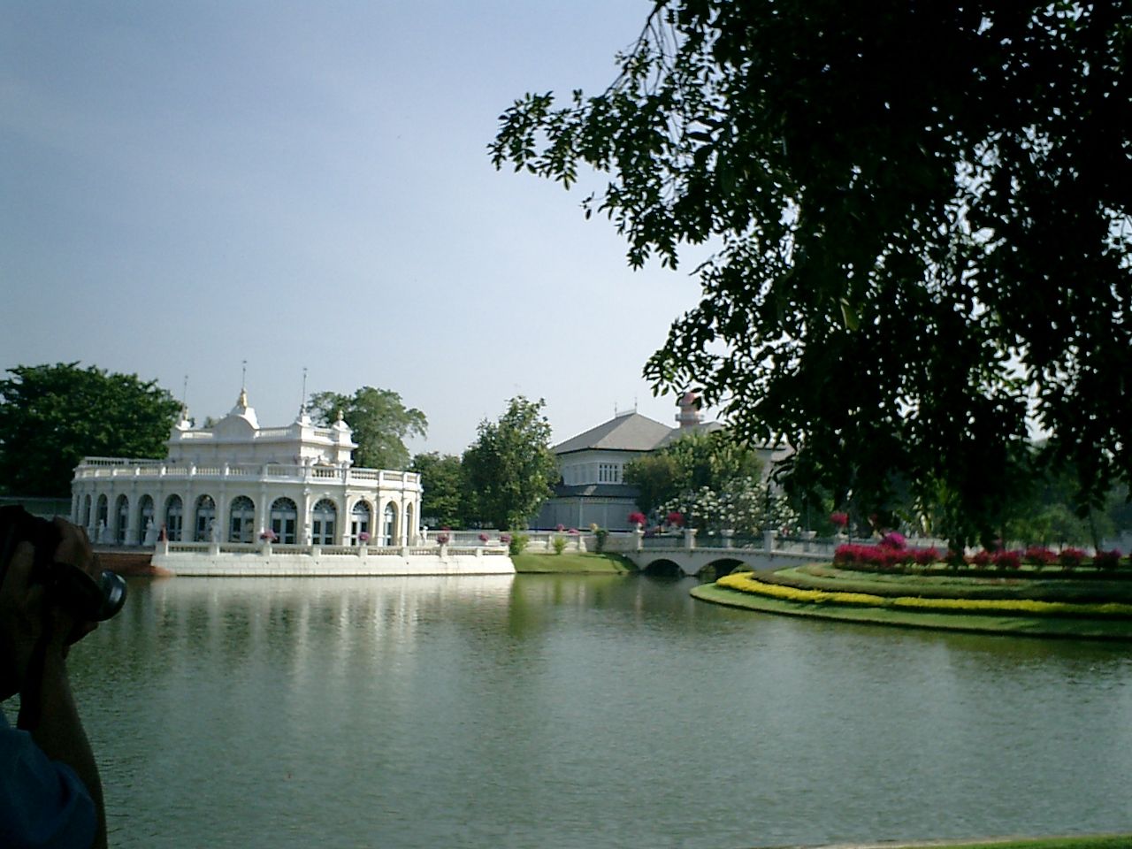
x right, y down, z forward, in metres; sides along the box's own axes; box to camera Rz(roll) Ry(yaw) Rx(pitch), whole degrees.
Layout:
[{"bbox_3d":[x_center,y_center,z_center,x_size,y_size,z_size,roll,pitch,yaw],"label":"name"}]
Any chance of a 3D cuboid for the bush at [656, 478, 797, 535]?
[{"bbox_3d":[13.891,7.569,103.755,12.010,5.960,6.000,2,-4,0],"label":"bush"}]

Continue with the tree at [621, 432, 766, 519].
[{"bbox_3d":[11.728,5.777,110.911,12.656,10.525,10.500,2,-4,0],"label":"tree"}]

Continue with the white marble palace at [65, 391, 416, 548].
[{"bbox_3d":[-24.463,3.088,91.987,26.500,11.800,16.000,0,-5,18],"label":"white marble palace"}]

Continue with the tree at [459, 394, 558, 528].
[{"bbox_3d":[-4.941,4.003,108.005,8.525,12.713,8.300,2,-4,0],"label":"tree"}]

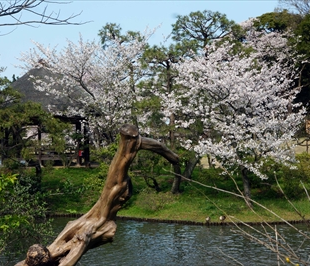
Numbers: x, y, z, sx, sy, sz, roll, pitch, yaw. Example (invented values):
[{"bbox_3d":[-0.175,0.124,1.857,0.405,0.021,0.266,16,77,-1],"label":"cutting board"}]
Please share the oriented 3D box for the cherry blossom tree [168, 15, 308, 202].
[{"bbox_3d":[3.943,-0.992,43.500,6.680,9.090,6.200,0,0,0],"label":"cherry blossom tree"}]

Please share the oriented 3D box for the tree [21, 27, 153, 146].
[{"bbox_3d":[-3.633,-2.012,47.000,6.900,6.900,6.200,0,0,0],"label":"tree"}]

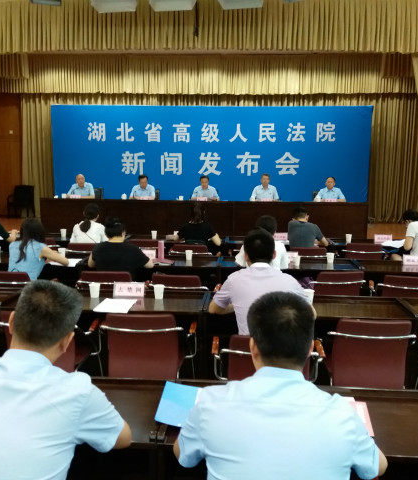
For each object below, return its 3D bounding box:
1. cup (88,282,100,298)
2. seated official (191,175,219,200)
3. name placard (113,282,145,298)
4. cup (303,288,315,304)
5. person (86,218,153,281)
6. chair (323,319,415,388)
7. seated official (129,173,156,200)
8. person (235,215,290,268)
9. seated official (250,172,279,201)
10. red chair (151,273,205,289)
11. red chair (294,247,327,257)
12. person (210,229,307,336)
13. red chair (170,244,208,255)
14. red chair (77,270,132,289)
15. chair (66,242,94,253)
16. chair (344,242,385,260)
[{"bbox_3d":[-0.760,0.340,3.452,0.075,0.087,0.075,1,8,0],"label":"cup"},{"bbox_3d":[-0.075,-0.583,9.728,0.540,1.240,0.750,1,7,3],"label":"seated official"},{"bbox_3d":[-0.535,0.329,3.512,0.205,0.096,0.075,1,8,1],"label":"name placard"},{"bbox_3d":[0.646,0.366,3.330,0.076,0.088,0.076,1,8,4],"label":"cup"},{"bbox_3d":[-0.728,0.401,4.439,0.520,1.220,0.720,2,8,7],"label":"person"},{"bbox_3d":[0.892,0.805,3.061,0.570,0.850,0.580,1,8,4],"label":"chair"},{"bbox_3d":[-1.318,-0.677,10.280,0.560,1.220,0.750,1,8,4],"label":"seated official"},{"bbox_3d":[0.453,0.414,4.360,0.500,1.240,0.720,1,8,3],"label":"person"},{"bbox_3d":[1.017,-0.581,9.455,0.530,1.225,0.750,1,8,2],"label":"seated official"},{"bbox_3d":[-0.197,0.641,4.136,0.570,0.850,0.580,2,8,9],"label":"red chair"},{"bbox_3d":[1.018,0.458,5.505,0.570,0.850,0.580,1,8,5],"label":"red chair"},{"bbox_3d":[0.279,0.561,3.017,0.560,1.280,0.750,1,8,4],"label":"person"},{"bbox_3d":[-0.169,0.434,5.593,0.570,0.850,0.580,1,8,6],"label":"red chair"},{"bbox_3d":[-0.783,0.614,4.304,0.550,0.810,0.570,1,8,4],"label":"red chair"},{"bbox_3d":[-1.310,0.429,5.970,0.570,0.860,0.600,1,7,3],"label":"chair"},{"bbox_3d":[1.765,0.411,5.994,0.550,0.800,0.560,2,8,12],"label":"chair"}]

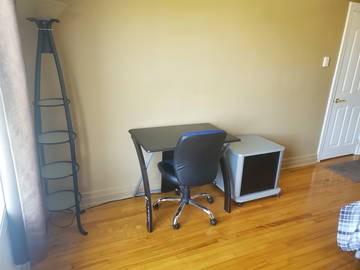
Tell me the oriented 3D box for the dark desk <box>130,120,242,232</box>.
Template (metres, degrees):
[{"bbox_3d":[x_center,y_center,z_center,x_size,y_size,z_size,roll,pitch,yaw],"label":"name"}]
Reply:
[{"bbox_3d":[0.018,0.362,2.620,0.885,0.746,0.600,-6,19,-25],"label":"dark desk"}]

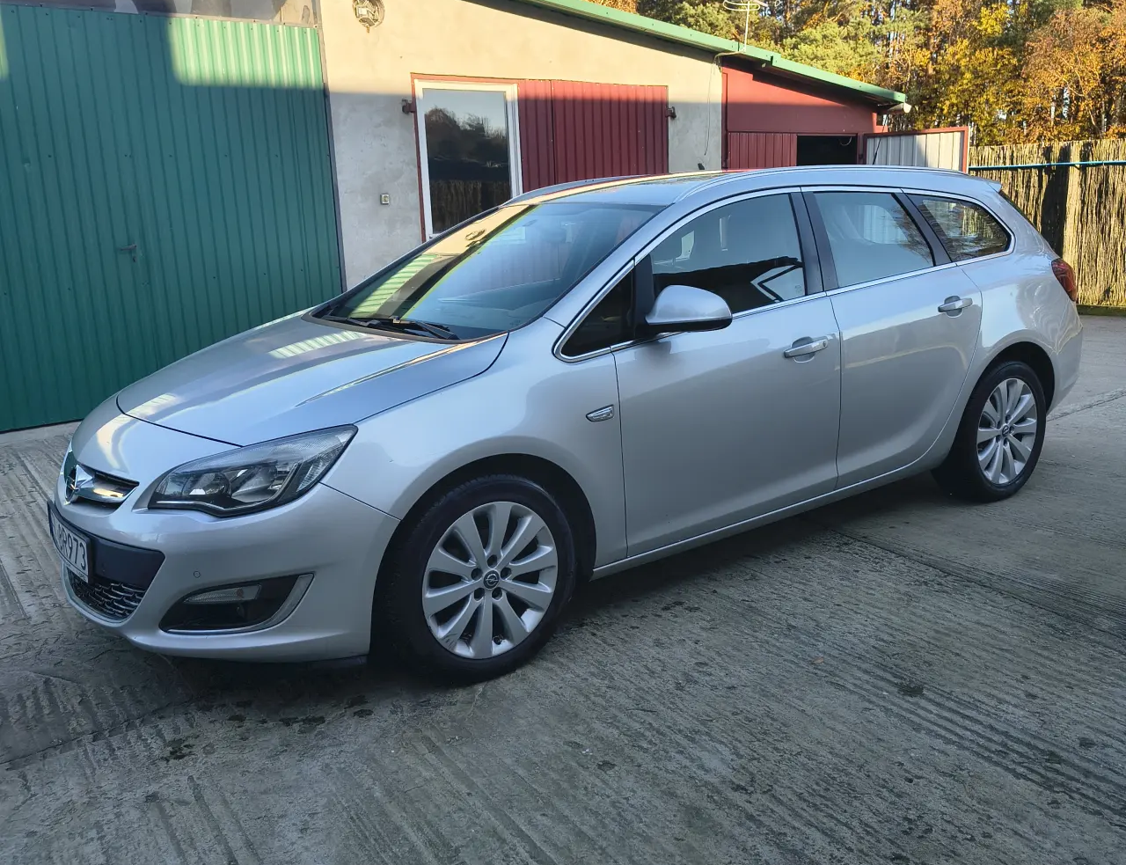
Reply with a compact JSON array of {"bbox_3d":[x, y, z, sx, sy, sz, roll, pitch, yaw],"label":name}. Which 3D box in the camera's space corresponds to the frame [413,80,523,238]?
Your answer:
[{"bbox_3d":[-0.800,-2.344,9.144,1.070,1.420,0.100,-13,17,-38],"label":"frame"}]

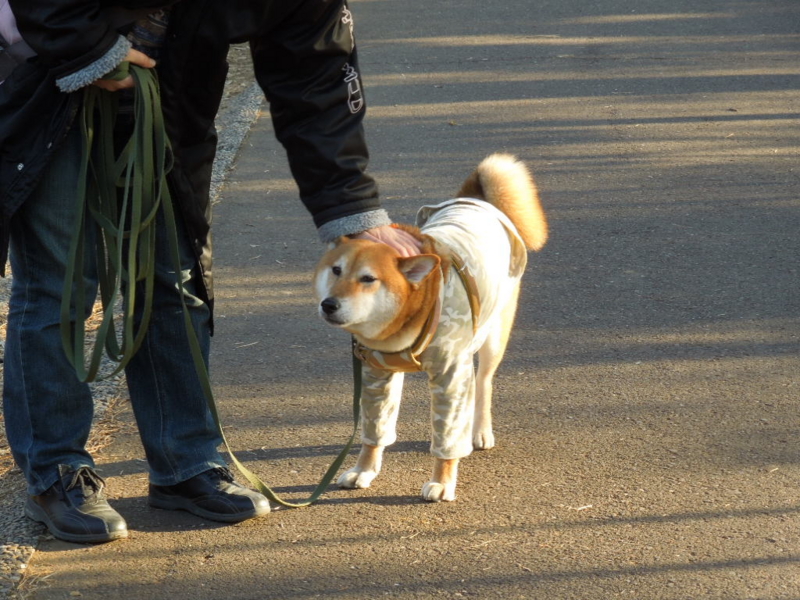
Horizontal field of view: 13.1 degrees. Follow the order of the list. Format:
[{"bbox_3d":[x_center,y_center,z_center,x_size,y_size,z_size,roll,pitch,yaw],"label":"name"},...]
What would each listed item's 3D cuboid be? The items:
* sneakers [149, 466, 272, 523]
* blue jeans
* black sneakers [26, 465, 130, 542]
[{"bbox_3d":[-0.362,0.352,6.647,0.272,0.110,0.100,5,11,31],"label":"sneakers"},{"bbox_3d":[-0.541,-0.058,6.552,0.430,0.880,0.290,-8,12,-40],"label":"blue jeans"},{"bbox_3d":[-0.604,0.373,6.483,0.100,0.115,0.272,-8,12,-41],"label":"black sneakers"}]

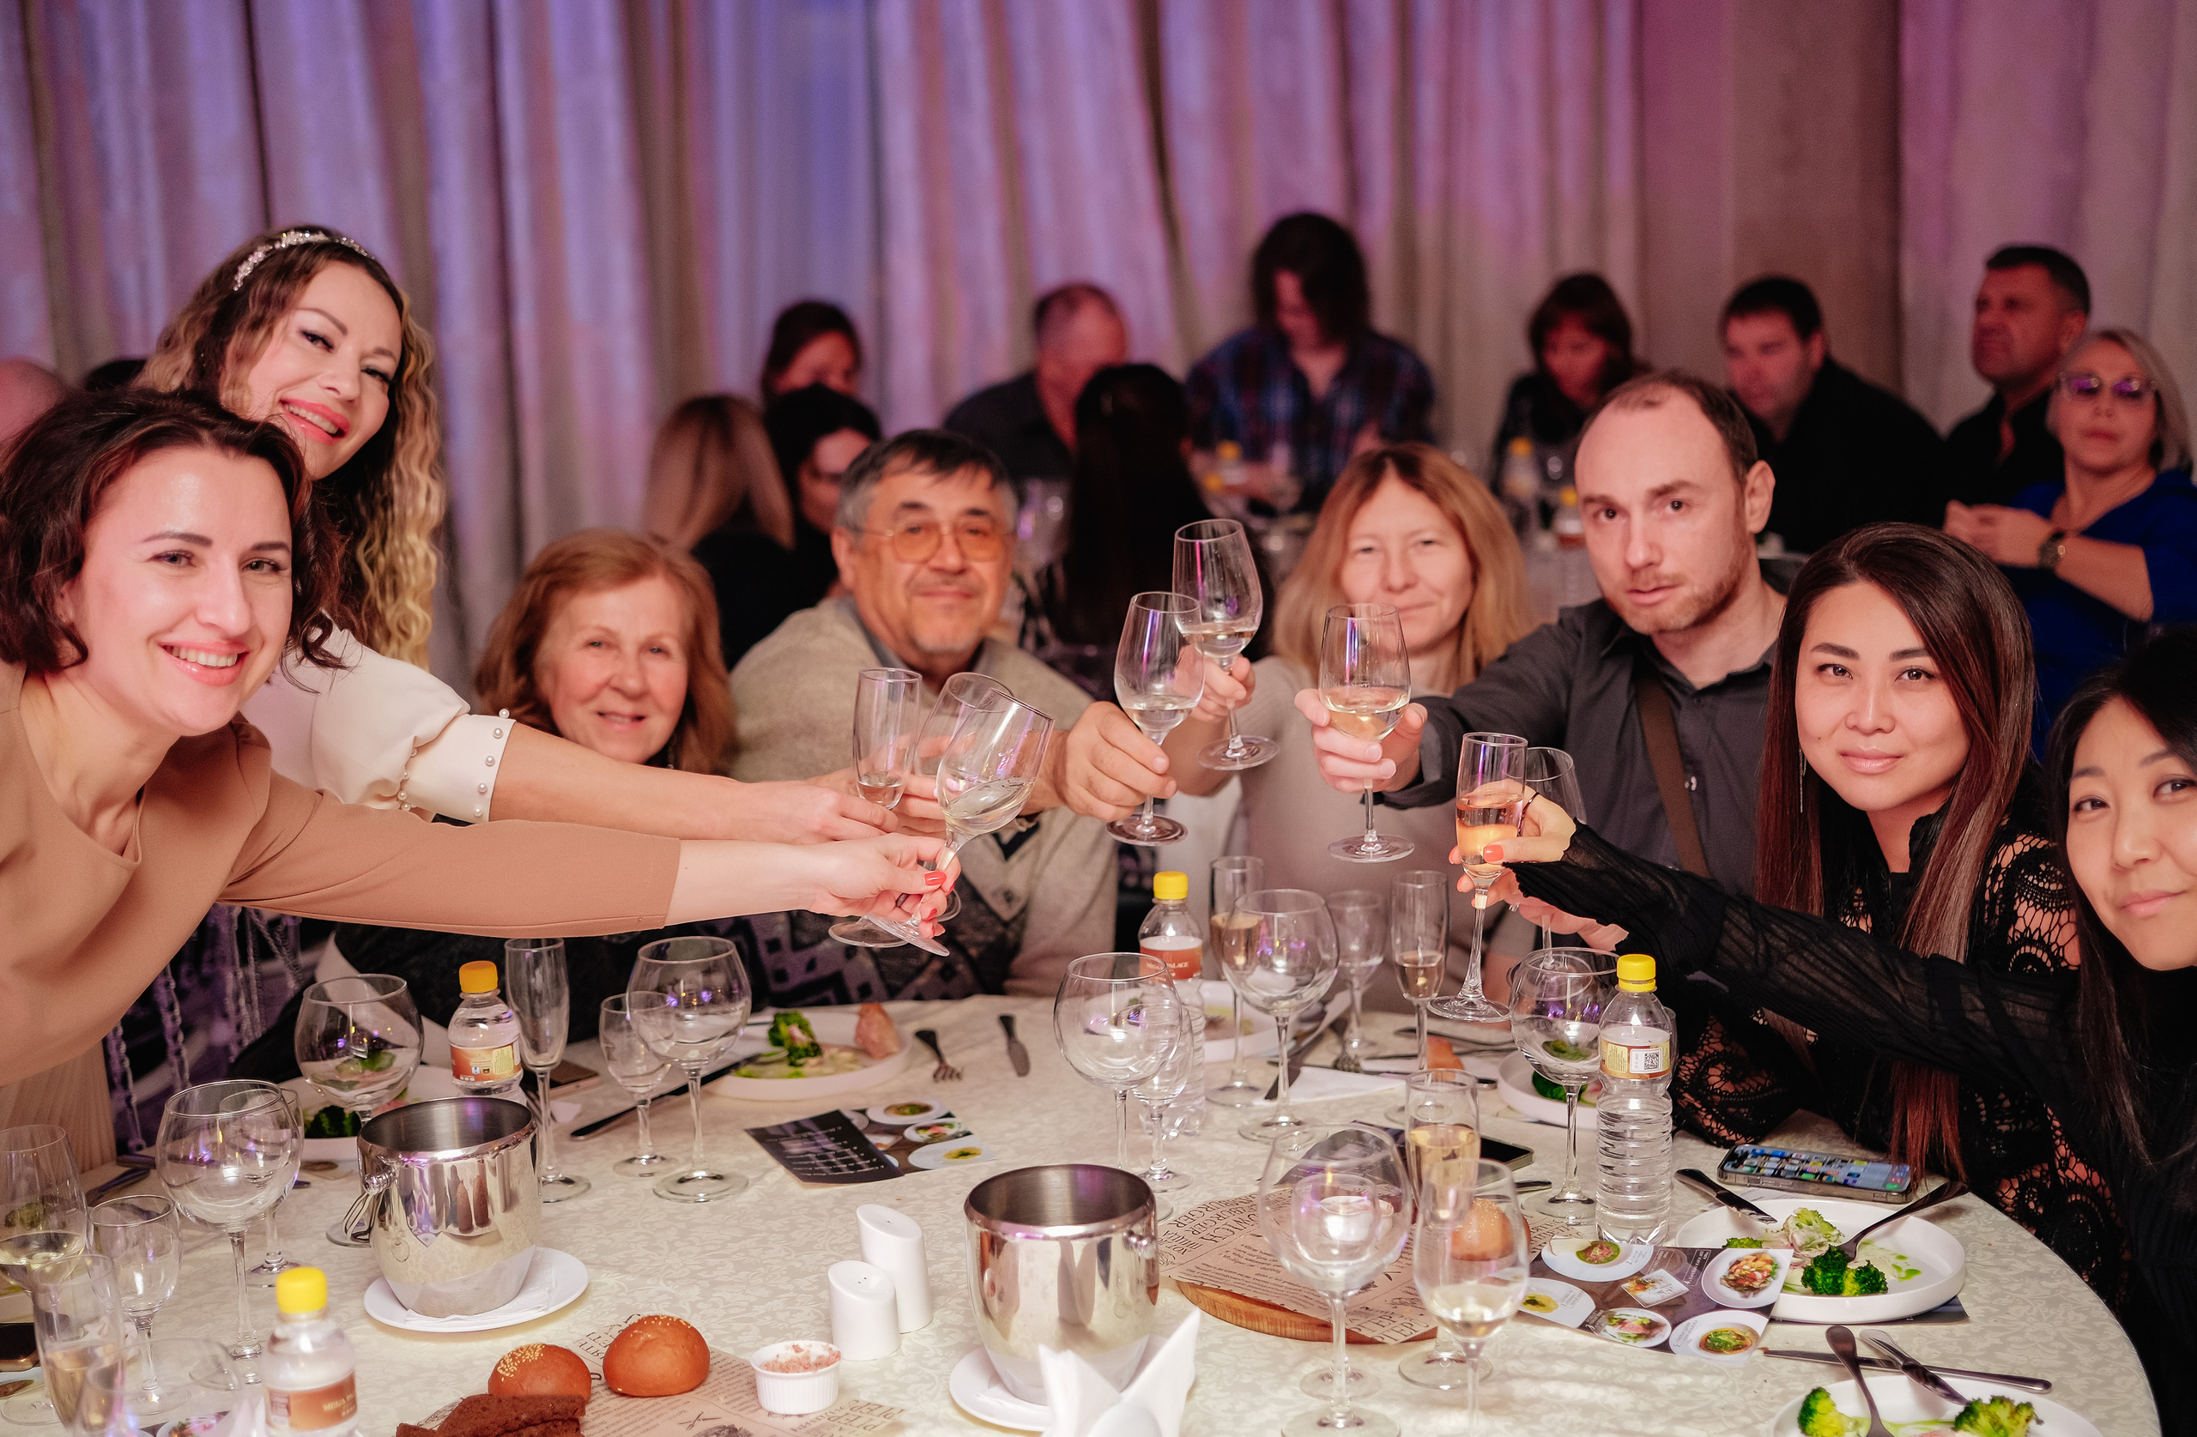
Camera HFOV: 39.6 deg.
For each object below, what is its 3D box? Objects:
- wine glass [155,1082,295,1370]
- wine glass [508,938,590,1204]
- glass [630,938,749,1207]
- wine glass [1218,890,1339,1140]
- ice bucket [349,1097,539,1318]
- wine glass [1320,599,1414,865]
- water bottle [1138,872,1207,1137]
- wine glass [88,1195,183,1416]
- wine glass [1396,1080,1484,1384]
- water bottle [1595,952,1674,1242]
[{"bbox_3d":[-0.640,0.382,2.261,0.105,0.210,0.105,-2,12,0],"label":"wine glass"},{"bbox_3d":[-0.475,0.300,2.610,0.067,0.220,0.067,-2,12,0],"label":"wine glass"},{"bbox_3d":[-0.353,0.306,2.659,0.106,0.214,0.106,-2,12,0],"label":"glass"},{"bbox_3d":[0.163,0.264,2.708,0.105,0.210,0.105,-2,12,0],"label":"wine glass"},{"bbox_3d":[-0.509,0.389,2.414,0.140,0.139,0.151,-2,12,0],"label":"ice bucket"},{"bbox_3d":[0.224,0.009,2.531,0.076,0.205,0.076,-3,12,0],"label":"wine glass"},{"bbox_3d":[0.068,0.253,2.732,0.060,0.229,0.060,-2,12,0],"label":"water bottle"},{"bbox_3d":[-0.706,0.434,2.252,0.065,0.152,0.065,-2,12,0],"label":"wine glass"},{"bbox_3d":[0.248,0.364,2.186,0.067,0.220,0.067,-2,12,0],"label":"wine glass"},{"bbox_3d":[0.429,0.302,2.435,0.060,0.229,0.060,-2,12,0],"label":"water bottle"}]

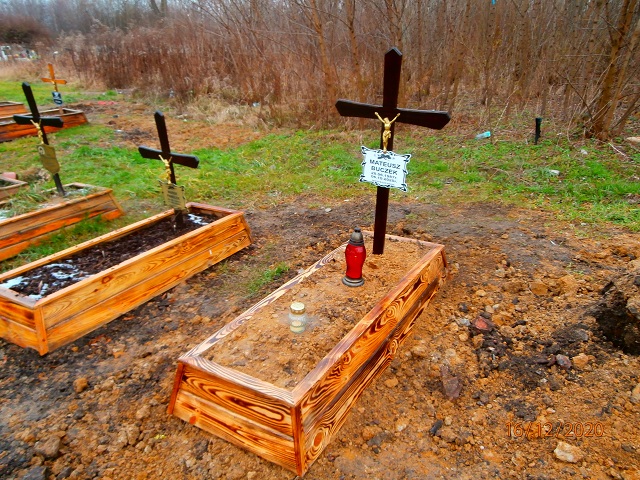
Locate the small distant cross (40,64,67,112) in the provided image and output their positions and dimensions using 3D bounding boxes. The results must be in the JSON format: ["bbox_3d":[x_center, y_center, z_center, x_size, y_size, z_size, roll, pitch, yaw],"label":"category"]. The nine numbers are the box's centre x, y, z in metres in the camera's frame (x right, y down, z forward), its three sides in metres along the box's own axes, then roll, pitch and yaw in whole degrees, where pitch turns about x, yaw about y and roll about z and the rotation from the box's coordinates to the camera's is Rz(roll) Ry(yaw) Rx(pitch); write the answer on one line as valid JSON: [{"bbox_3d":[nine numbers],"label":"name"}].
[{"bbox_3d":[-5.755,-3.280,10.094,0.845,1.036,0.070,13,28,24],"label":"small distant cross"}]

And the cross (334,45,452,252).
[{"bbox_3d":[0.408,-0.501,2.884,0.761,1.287,0.070,16,27,31],"label":"cross"}]

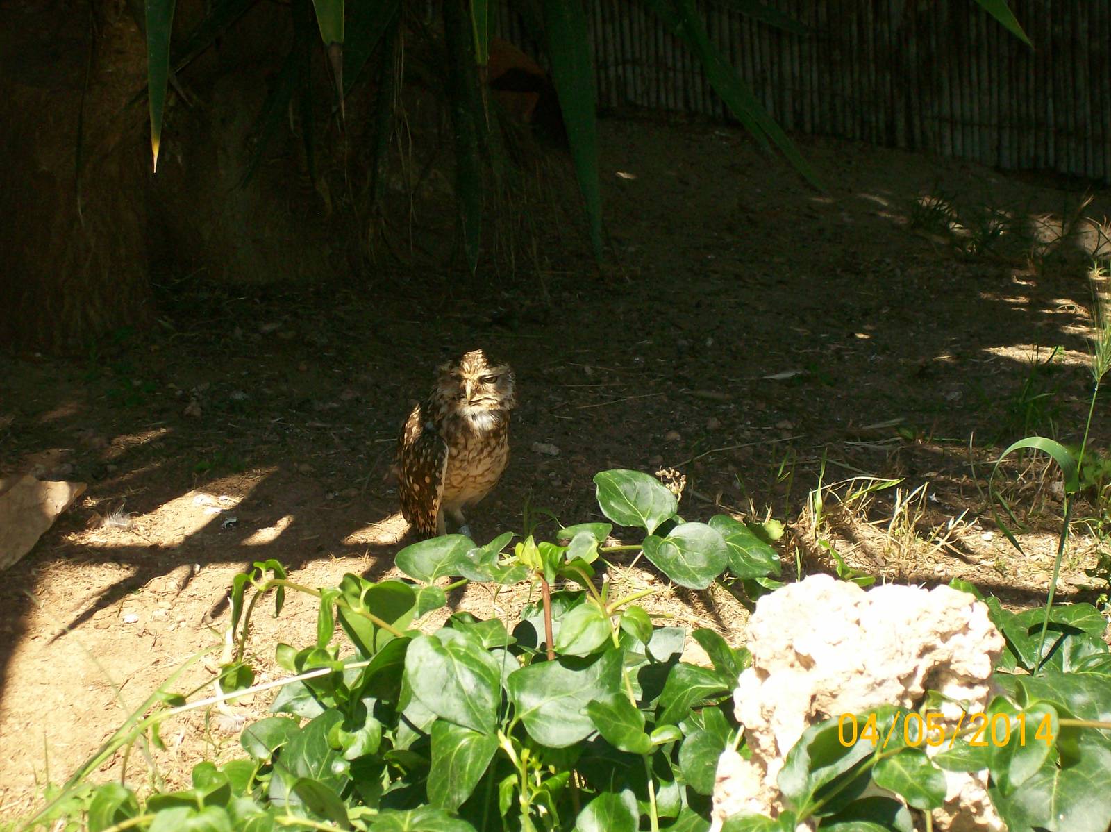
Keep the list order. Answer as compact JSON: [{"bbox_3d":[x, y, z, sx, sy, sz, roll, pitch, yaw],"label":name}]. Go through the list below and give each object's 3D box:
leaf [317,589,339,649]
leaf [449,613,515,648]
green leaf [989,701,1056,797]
[{"bbox_3d":[-0.211,0.186,3.200,0.019,0.053,0.022,-2,-16,31],"label":"leaf"},{"bbox_3d":[-0.074,0.217,3.500,0.060,0.017,0.052,4,37,5],"label":"leaf"},{"bbox_3d":[0.398,0.283,2.950,0.054,0.081,0.028,14,-18,1],"label":"green leaf"}]

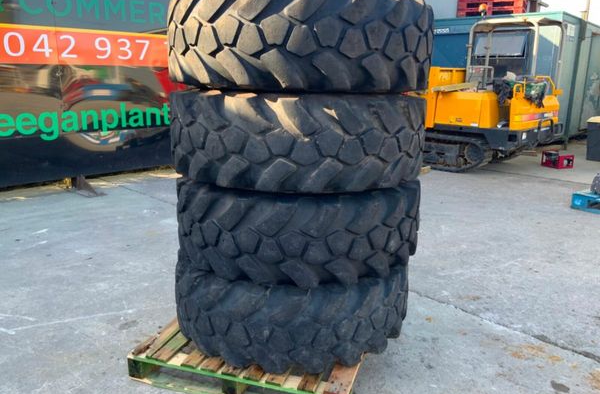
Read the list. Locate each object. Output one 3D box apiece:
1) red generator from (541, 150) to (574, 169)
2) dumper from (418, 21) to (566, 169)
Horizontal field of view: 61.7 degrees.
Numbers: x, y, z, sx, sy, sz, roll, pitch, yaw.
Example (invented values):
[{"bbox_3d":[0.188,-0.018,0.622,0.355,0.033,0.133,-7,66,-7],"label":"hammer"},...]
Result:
[{"bbox_3d":[4.677,-0.687,9.085,0.364,0.289,0.415,-3,14,-15],"label":"red generator"},{"bbox_3d":[2.831,-1.905,9.770,1.950,2.460,3.600,-12,18,-43],"label":"dumper"}]

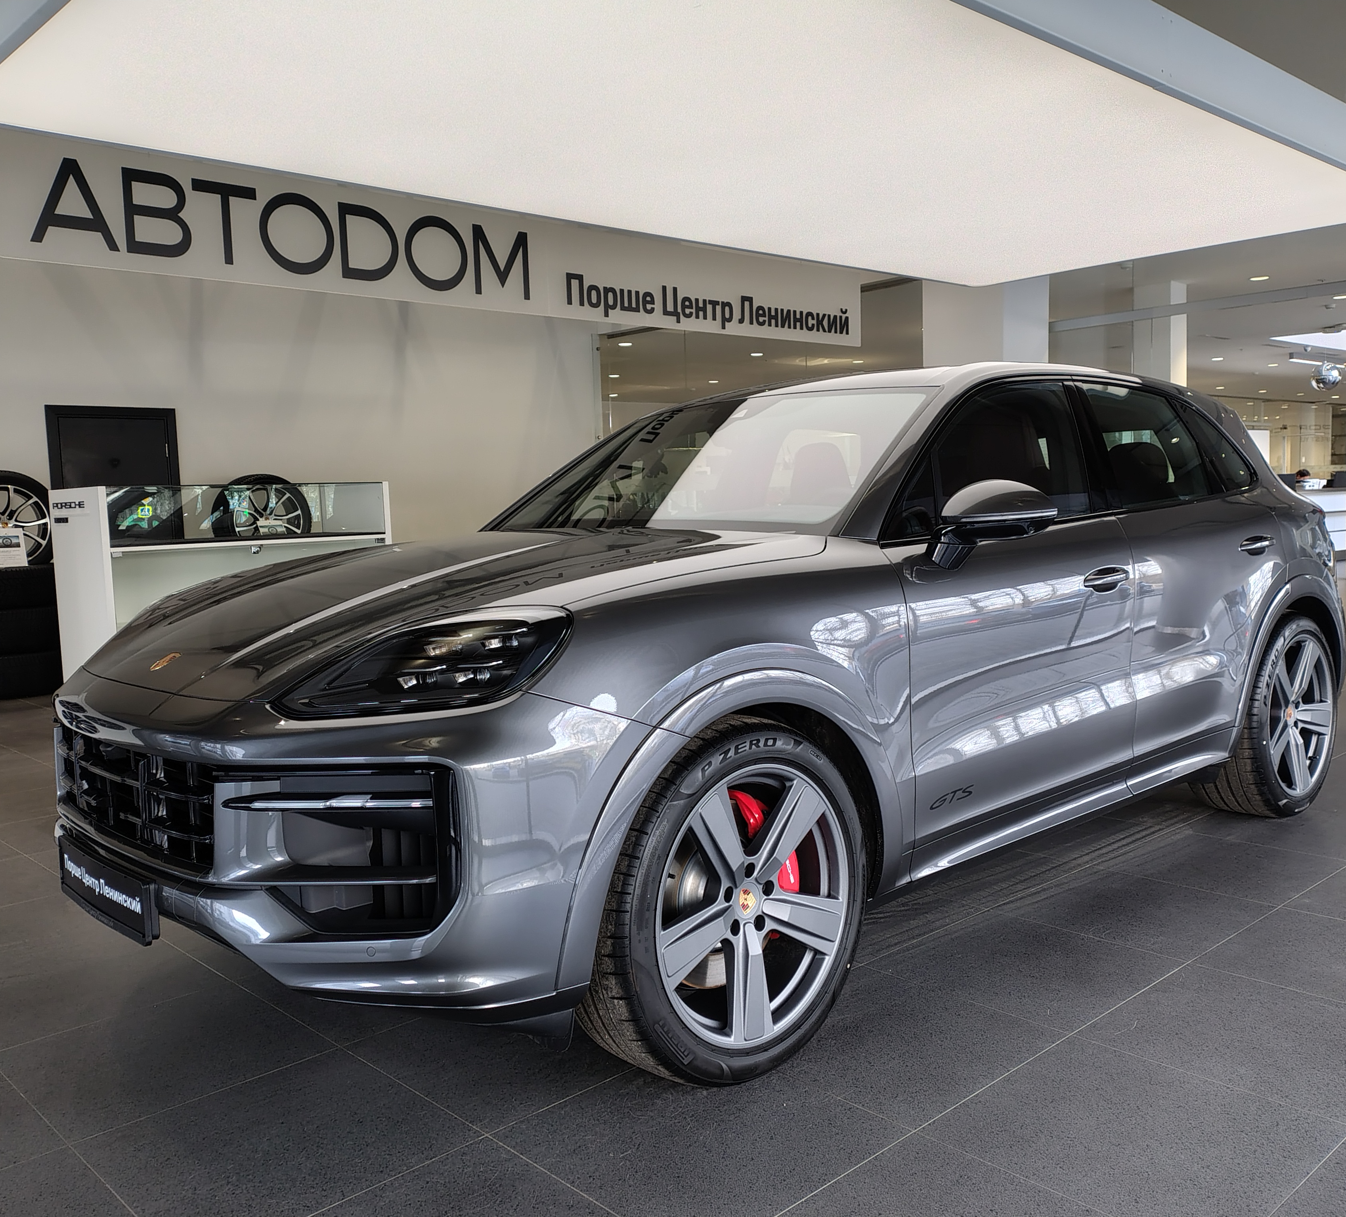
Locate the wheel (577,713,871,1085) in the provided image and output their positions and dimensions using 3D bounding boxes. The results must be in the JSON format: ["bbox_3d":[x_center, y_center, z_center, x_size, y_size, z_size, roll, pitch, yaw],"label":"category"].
[{"bbox_3d":[0.098,0.642,2.651,0.785,0.785,0.290,-7,7,-43],"label":"wheel"}]

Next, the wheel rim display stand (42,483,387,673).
[{"bbox_3d":[-3.067,-0.117,8.204,1.930,1.440,0.930,-7,7,-43],"label":"wheel rim display stand"}]

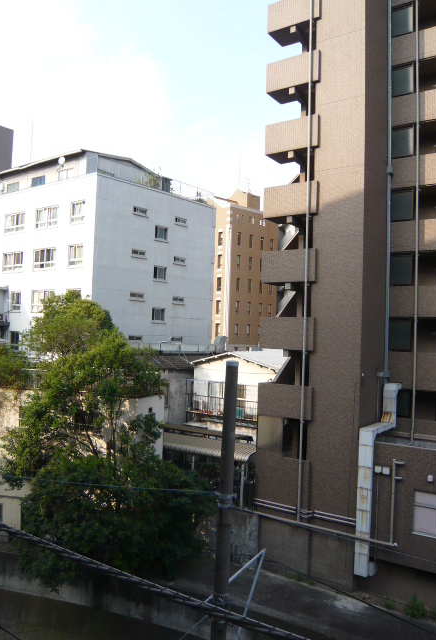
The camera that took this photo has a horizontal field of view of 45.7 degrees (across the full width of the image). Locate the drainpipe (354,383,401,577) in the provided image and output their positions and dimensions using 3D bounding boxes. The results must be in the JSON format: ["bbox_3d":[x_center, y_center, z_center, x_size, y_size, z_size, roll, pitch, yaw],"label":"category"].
[{"bbox_3d":[6.552,6.326,21.220,0.630,7.414,3.356,0,-3,34],"label":"drainpipe"}]

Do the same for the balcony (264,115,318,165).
[{"bbox_3d":[3.590,-7.976,23.079,2.537,1.380,1.400,0,-3,34],"label":"balcony"}]

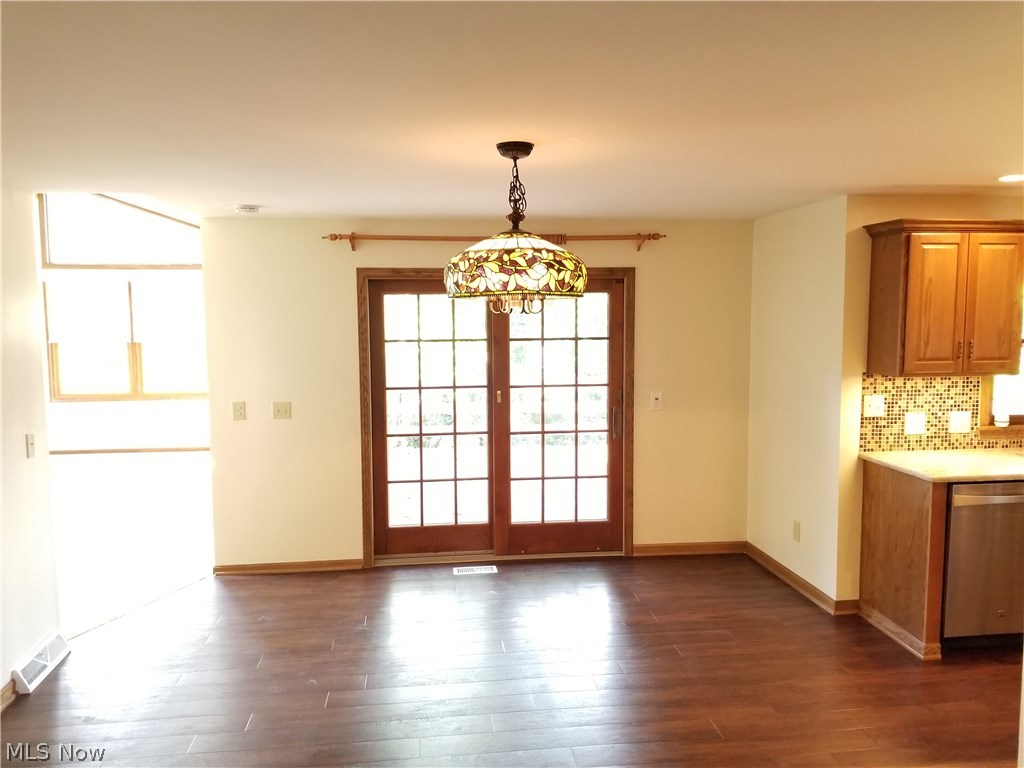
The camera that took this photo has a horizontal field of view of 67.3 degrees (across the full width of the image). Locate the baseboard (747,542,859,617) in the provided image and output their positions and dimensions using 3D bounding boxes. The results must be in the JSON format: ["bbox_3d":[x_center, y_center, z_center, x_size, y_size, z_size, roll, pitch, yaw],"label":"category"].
[{"bbox_3d":[1.873,1.255,5.090,0.156,0.080,1.247,-1,5,-7],"label":"baseboard"}]

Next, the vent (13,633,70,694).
[{"bbox_3d":[-2.325,1.377,3.823,0.070,0.116,0.449,-1,5,-7],"label":"vent"}]

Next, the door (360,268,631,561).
[{"bbox_3d":[-0.089,0.234,5.435,1.927,2.078,0.117,-1,5,-7],"label":"door"}]

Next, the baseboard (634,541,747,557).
[{"bbox_3d":[1.310,1.210,5.636,0.866,0.080,0.026,-1,5,-7],"label":"baseboard"}]

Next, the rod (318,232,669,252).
[{"bbox_3d":[-0.090,-0.965,5.218,2.323,0.124,0.149,-1,5,-7],"label":"rod"}]

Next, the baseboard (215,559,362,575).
[{"bbox_3d":[-1.534,1.260,5.303,1.008,0.078,0.026,-1,5,-7],"label":"baseboard"}]

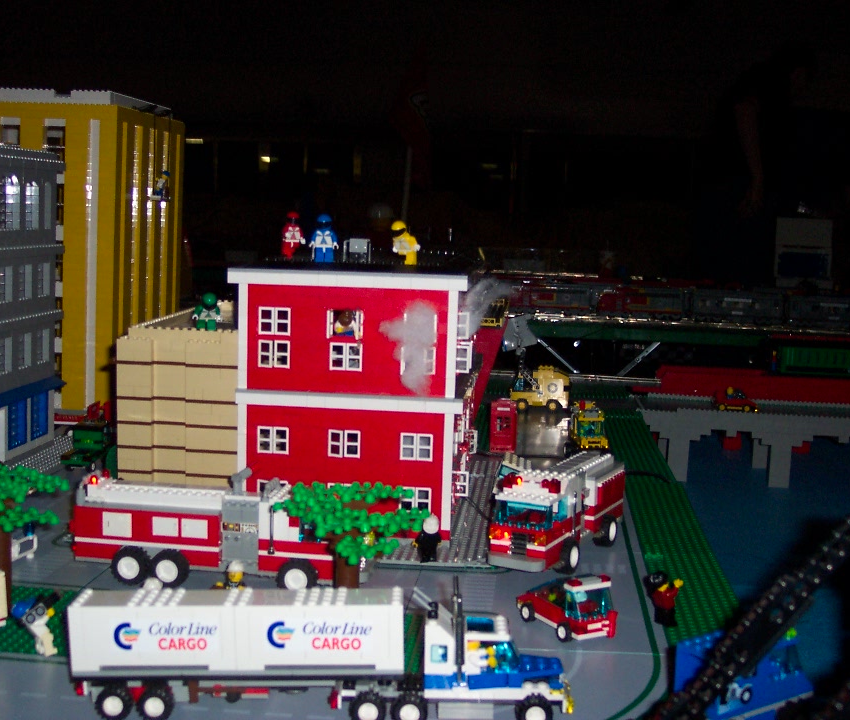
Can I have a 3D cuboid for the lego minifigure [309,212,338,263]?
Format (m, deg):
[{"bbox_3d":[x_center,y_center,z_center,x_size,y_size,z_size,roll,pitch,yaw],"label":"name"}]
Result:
[{"bbox_3d":[-0.090,-0.107,1.010,0.026,0.043,0.016,1,7,-3],"label":"lego minifigure"}]

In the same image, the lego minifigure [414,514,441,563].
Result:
[{"bbox_3d":[0.003,0.152,0.978,0.025,0.043,0.017,1,7,-7],"label":"lego minifigure"}]

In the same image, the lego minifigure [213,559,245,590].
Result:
[{"bbox_3d":[-0.141,0.169,0.841,0.027,0.043,0.018,4,8,15],"label":"lego minifigure"}]

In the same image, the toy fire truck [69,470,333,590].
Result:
[{"bbox_3d":[-0.161,0.132,0.914,0.238,0.095,0.050,3,7,8],"label":"toy fire truck"}]

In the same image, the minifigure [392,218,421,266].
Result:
[{"bbox_3d":[-0.017,-0.103,1.003,0.020,0.039,0.024,-5,10,-44],"label":"minifigure"}]

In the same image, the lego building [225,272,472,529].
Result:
[{"bbox_3d":[-0.056,0.029,1.121,0.208,0.254,0.265,2,7,6],"label":"lego building"}]

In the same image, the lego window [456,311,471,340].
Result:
[{"bbox_3d":[0.033,-0.030,1.016,0.015,0.025,0.004,1,7,-3],"label":"lego window"}]

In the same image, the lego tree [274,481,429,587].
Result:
[{"bbox_3d":[-0.056,0.140,0.827,0.112,0.107,0.100,2,7,6],"label":"lego tree"}]

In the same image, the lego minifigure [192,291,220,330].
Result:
[{"bbox_3d":[-0.210,-0.043,1.098,0.026,0.042,0.016,1,7,-7],"label":"lego minifigure"}]

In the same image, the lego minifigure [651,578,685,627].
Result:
[{"bbox_3d":[0.178,0.178,0.844,0.022,0.042,0.023,0,9,44],"label":"lego minifigure"}]

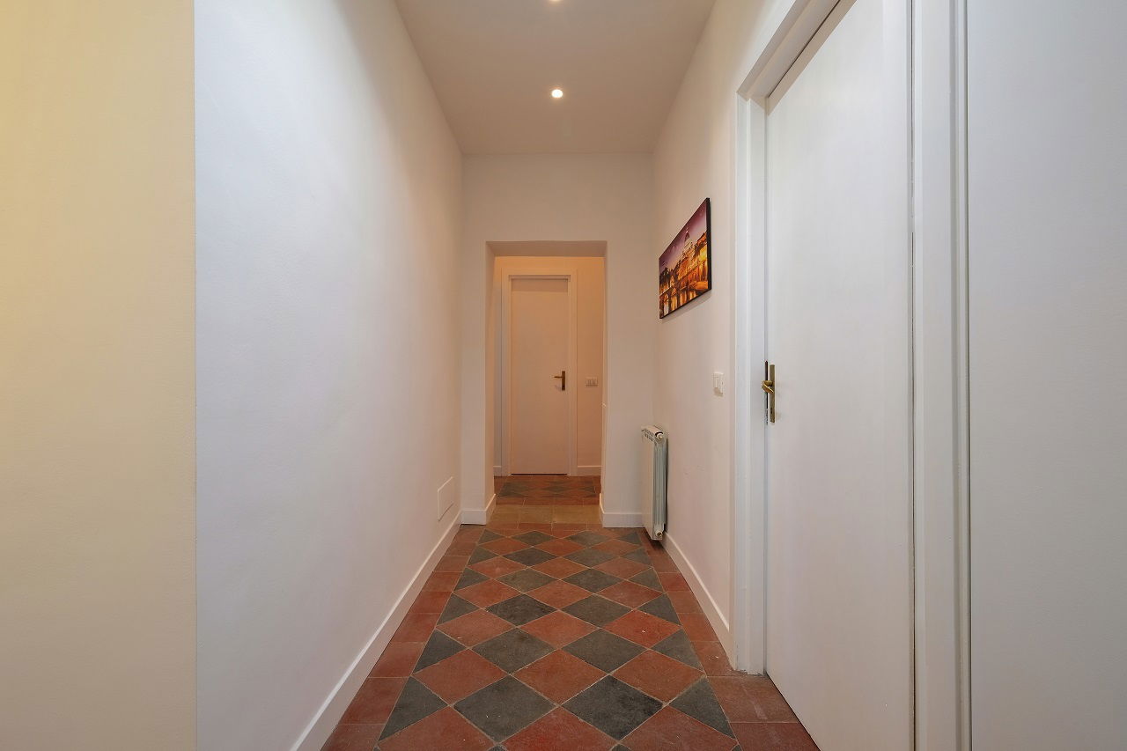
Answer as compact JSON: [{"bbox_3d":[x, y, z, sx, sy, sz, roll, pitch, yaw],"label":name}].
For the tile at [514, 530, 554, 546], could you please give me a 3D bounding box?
[{"bbox_3d":[-0.199,1.118,3.405,0.248,0.013,0.248,0,-1,45],"label":"tile"}]

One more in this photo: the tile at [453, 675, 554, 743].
[{"bbox_3d":[-0.194,1.095,1.655,0.243,0.015,0.243,0,0,45],"label":"tile"}]

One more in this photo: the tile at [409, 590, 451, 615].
[{"bbox_3d":[-0.638,1.101,2.415,0.156,0.015,0.229,0,0,0],"label":"tile"}]

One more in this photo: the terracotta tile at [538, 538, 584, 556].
[{"bbox_3d":[-0.019,1.094,3.174,0.243,0.015,0.243,0,0,45],"label":"terracotta tile"}]

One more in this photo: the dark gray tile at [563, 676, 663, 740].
[{"bbox_3d":[0.163,1.103,1.664,0.248,0.013,0.248,0,-1,45],"label":"dark gray tile"}]

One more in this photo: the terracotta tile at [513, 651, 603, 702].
[{"bbox_3d":[-0.016,1.104,1.838,0.248,0.013,0.248,0,-1,45],"label":"terracotta tile"}]

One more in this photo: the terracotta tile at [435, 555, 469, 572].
[{"bbox_3d":[-0.641,1.102,2.910,0.157,0.015,0.246,0,0,0],"label":"terracotta tile"}]

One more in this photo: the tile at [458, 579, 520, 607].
[{"bbox_3d":[-0.377,1.106,2.529,0.248,0.015,0.248,0,0,45],"label":"tile"}]

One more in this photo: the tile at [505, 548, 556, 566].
[{"bbox_3d":[-0.198,1.108,3.046,0.248,0.015,0.248,0,0,45],"label":"tile"}]

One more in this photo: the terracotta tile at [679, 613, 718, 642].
[{"bbox_3d":[0.583,1.096,2.168,0.106,0.015,0.240,0,0,0],"label":"terracotta tile"}]

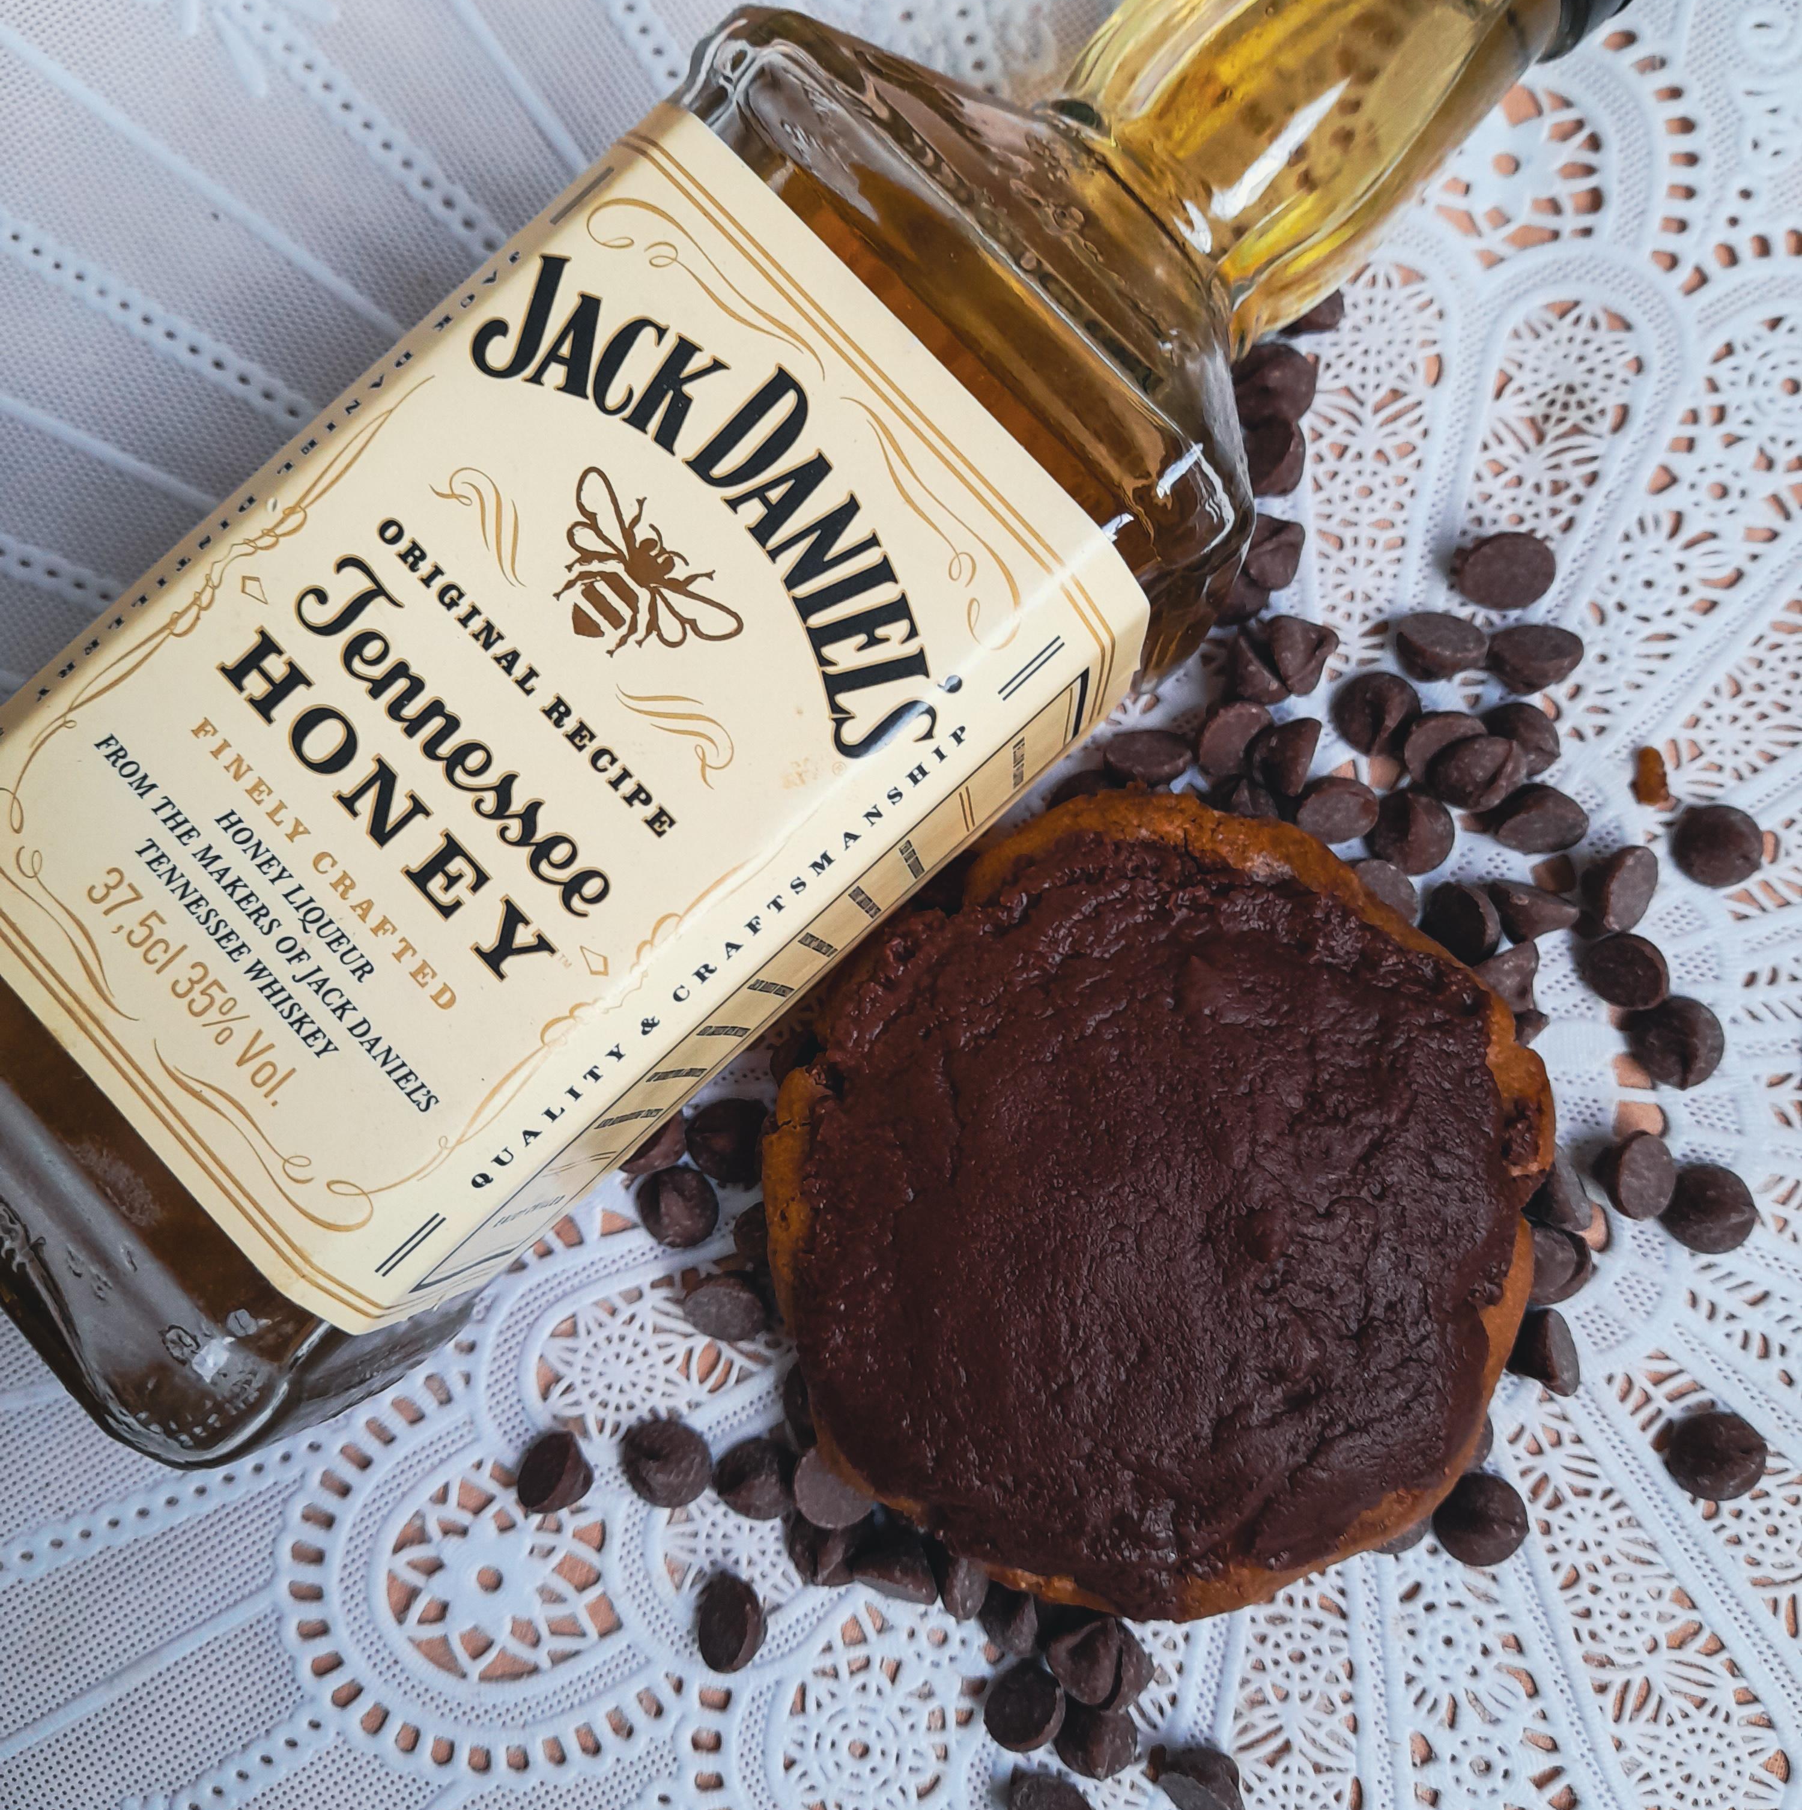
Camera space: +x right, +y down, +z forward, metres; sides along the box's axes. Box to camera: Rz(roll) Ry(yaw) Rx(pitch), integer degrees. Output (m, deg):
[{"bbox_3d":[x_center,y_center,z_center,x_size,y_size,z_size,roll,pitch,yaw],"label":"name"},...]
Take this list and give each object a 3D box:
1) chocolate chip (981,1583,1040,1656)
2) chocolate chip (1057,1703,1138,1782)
[{"bbox_3d":[0.013,0.083,0.201,0.010,0.010,0.007,-21,41,7],"label":"chocolate chip"},{"bbox_3d":[0.022,0.094,0.193,0.010,0.007,0.010,0,92,3],"label":"chocolate chip"}]

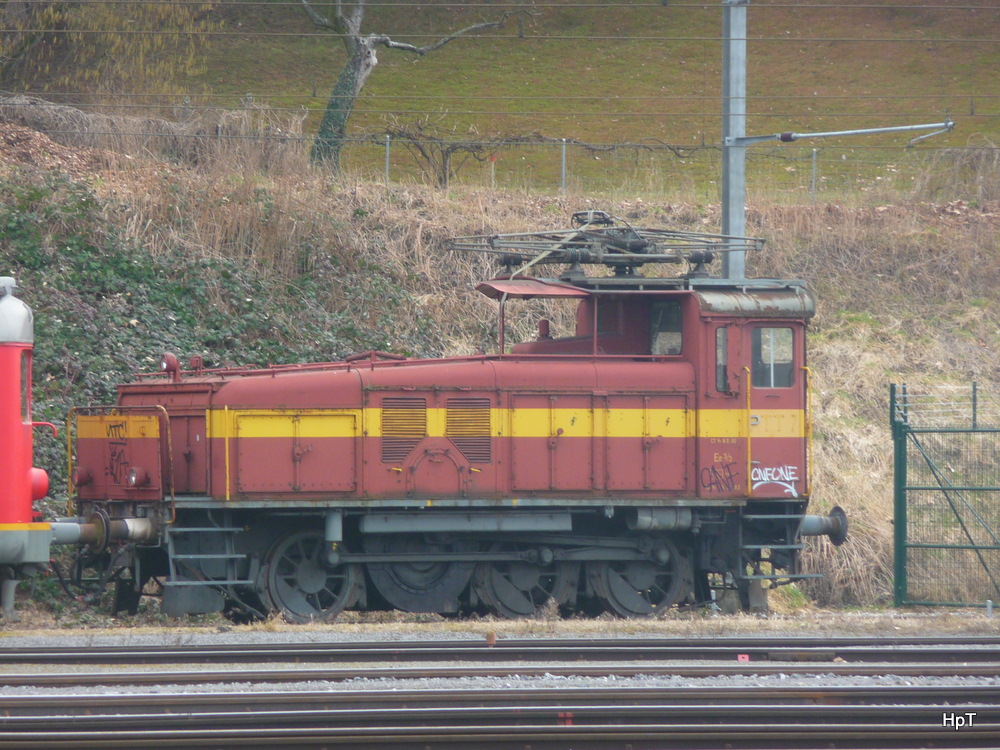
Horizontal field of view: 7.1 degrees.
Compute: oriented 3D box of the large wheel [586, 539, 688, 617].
[{"bbox_3d":[1.620,2.312,94.108,1.060,1.060,0.150,0,-1,-26],"label":"large wheel"}]

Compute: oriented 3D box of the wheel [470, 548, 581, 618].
[{"bbox_3d":[0.258,2.304,93.444,1.060,1.060,0.150,0,-1,-26],"label":"wheel"}]

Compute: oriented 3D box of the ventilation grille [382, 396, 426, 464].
[{"bbox_3d":[-1.102,0.633,92.220,0.561,0.741,0.050,0,-1,-26],"label":"ventilation grille"}]

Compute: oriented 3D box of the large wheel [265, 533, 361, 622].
[{"bbox_3d":[-2.174,2.303,92.258,1.060,1.060,0.150,0,-1,-26],"label":"large wheel"}]

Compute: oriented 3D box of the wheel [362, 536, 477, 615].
[{"bbox_3d":[-0.937,2.243,92.829,1.220,1.060,0.160,0,-1,-26],"label":"wheel"}]

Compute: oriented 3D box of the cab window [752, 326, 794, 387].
[{"bbox_3d":[3.171,-0.200,94.126,0.553,0.716,0.050,0,-1,-26],"label":"cab window"}]

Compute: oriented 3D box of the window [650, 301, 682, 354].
[{"bbox_3d":[1.966,-0.548,94.418,0.050,0.630,0.818,0,-1,-26],"label":"window"}]

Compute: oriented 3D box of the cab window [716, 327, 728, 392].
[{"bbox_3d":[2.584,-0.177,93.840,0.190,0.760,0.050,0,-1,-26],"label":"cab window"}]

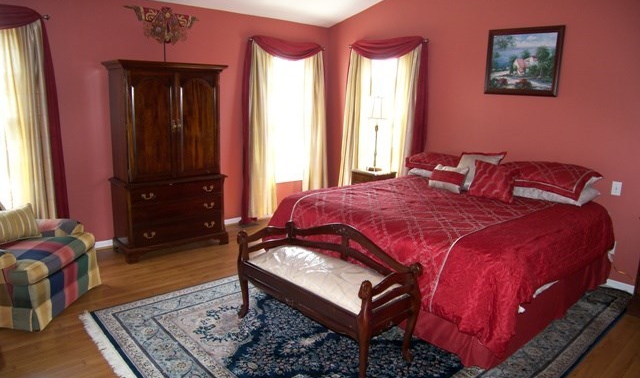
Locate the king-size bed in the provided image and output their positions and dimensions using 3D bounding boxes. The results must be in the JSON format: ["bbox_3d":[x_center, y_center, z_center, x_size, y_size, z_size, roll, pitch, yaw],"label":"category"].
[{"bbox_3d":[1.080,0.311,4.043,2.070,1.010,2.140,-10,17,-42],"label":"king-size bed"}]

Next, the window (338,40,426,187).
[{"bbox_3d":[0.732,-0.763,5.471,0.160,2.080,1.260,-11,17,-44],"label":"window"}]

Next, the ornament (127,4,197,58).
[{"bbox_3d":[-1.510,-1.476,4.305,0.690,0.495,0.120,-9,16,-39],"label":"ornament"}]

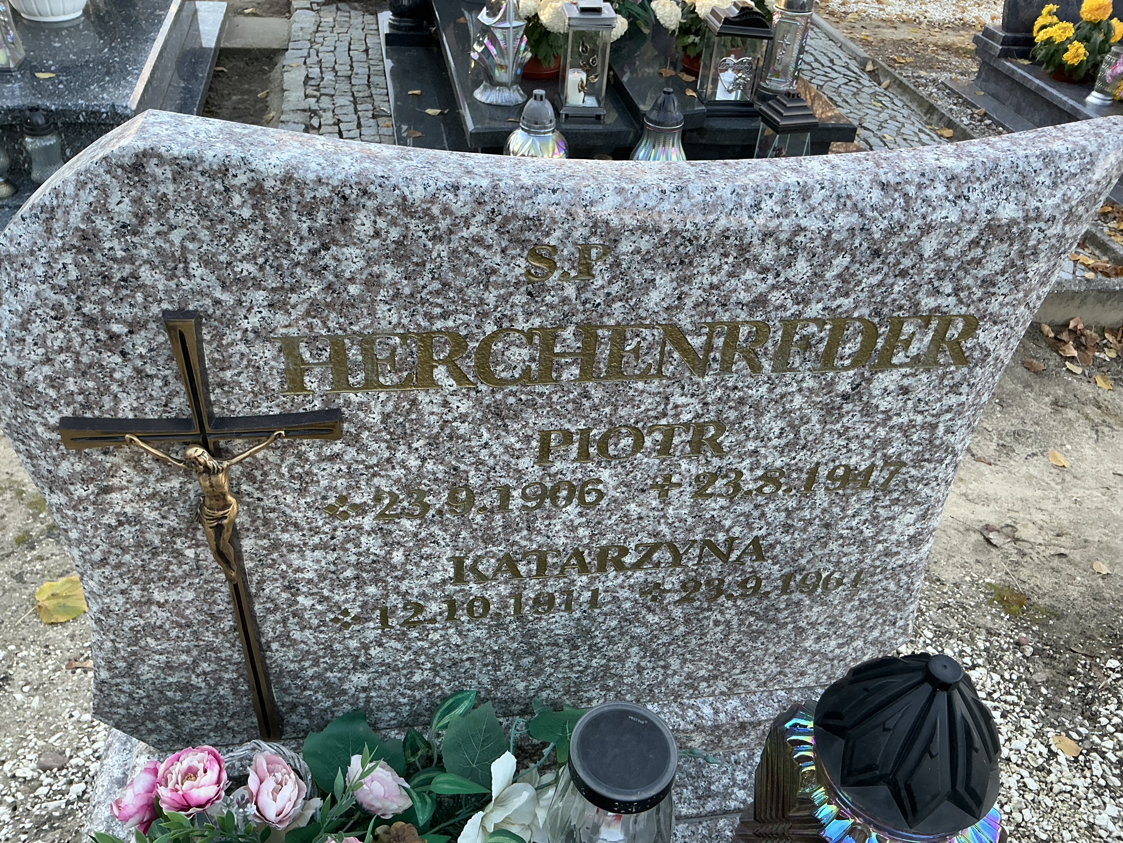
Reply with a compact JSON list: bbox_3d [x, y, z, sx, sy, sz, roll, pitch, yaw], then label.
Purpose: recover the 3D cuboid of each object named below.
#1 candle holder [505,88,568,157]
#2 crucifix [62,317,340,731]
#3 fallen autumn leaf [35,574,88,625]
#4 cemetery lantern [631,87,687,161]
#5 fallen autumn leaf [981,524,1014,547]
[{"bbox_3d":[-0.060,-0.643,2.146,0.148,0.270,0.148,-2,40,-9],"label":"candle holder"},{"bbox_3d":[-0.298,0.130,0.816,0.218,0.489,0.043,-2,33,-9],"label":"crucifix"},{"bbox_3d":[-0.777,0.281,1.451,0.110,0.015,0.100,-12,43,-20],"label":"fallen autumn leaf"},{"bbox_3d":[0.232,-0.647,2.146,0.140,0.270,0.140,-2,40,-9],"label":"cemetery lantern"},{"bbox_3d":[0.811,0.215,1.692,0.065,0.020,0.060,-2,40,-9],"label":"fallen autumn leaf"}]

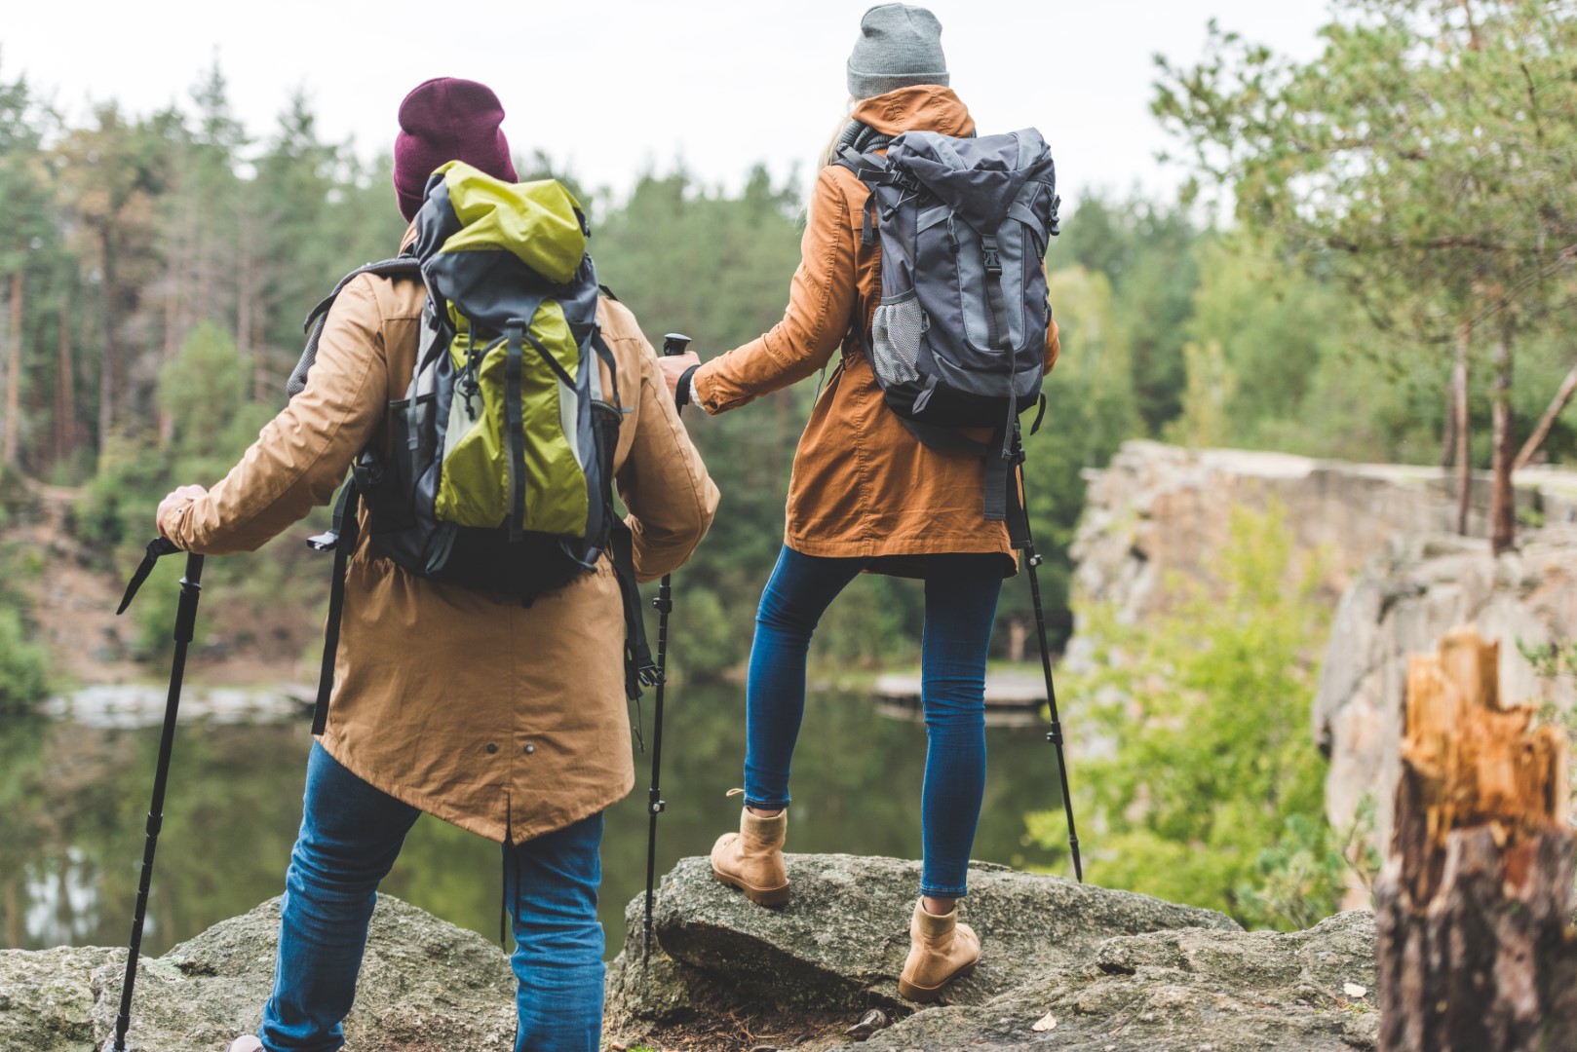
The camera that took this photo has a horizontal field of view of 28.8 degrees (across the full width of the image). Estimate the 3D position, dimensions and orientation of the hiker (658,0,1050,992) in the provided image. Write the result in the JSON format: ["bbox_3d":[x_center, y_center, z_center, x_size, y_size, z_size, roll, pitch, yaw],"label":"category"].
[{"bbox_3d":[0.189,-0.052,5.340,0.712,1.730,0.797,0,1,-22],"label":"hiker"}]

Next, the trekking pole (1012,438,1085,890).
[{"bbox_3d":[0.473,0.142,5.750,0.050,1.081,0.060,-10,6,-21],"label":"trekking pole"}]

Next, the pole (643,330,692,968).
[{"bbox_3d":[-0.225,0.225,5.440,0.050,1.137,0.060,1,4,-22],"label":"pole"}]

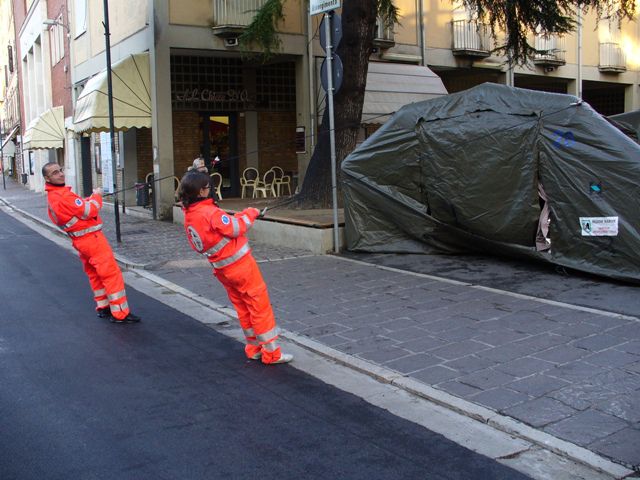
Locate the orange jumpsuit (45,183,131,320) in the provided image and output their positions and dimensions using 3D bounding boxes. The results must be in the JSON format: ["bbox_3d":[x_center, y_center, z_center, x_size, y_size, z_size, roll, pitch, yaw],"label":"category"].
[{"bbox_3d":[-2.470,0.129,7.420,0.560,1.470,0.560,-23,15,-25],"label":"orange jumpsuit"}]

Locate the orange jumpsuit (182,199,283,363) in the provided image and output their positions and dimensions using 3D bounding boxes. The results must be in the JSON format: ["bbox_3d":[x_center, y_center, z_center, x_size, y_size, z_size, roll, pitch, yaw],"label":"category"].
[{"bbox_3d":[-0.634,0.304,5.647,0.540,1.410,0.540,-24,16,-28],"label":"orange jumpsuit"}]

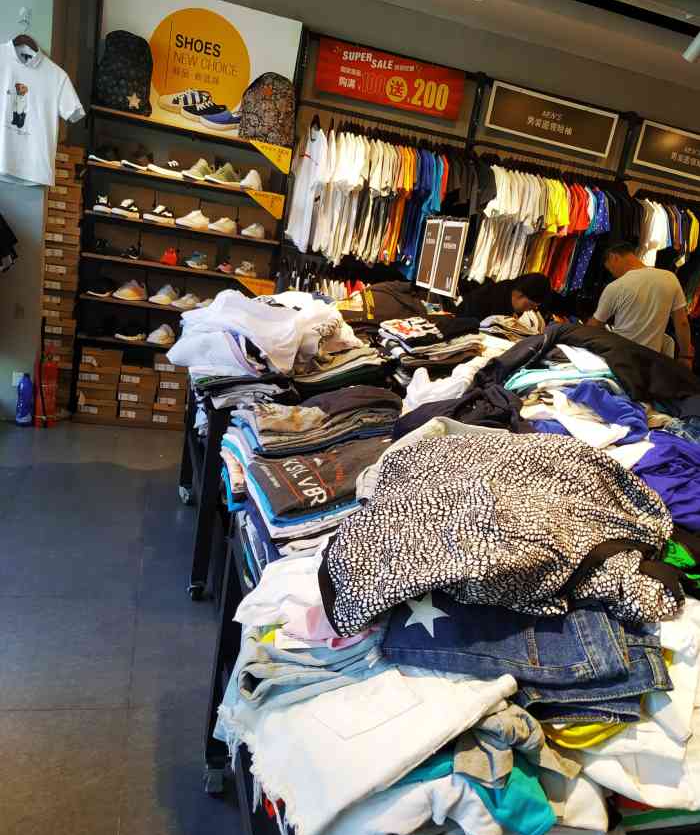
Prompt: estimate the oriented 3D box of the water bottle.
[{"bbox_3d":[-2.038,-0.118,4.061,0.105,0.325,0.100,5,15,-17],"label":"water bottle"}]

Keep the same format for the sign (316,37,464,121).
[{"bbox_3d":[0.282,-2.245,4.316,1.020,0.300,0.030,5,15,-17],"label":"sign"}]

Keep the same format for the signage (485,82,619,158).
[{"bbox_3d":[1.474,-2.142,4.680,1.040,0.300,0.030,5,15,-17],"label":"signage"}]

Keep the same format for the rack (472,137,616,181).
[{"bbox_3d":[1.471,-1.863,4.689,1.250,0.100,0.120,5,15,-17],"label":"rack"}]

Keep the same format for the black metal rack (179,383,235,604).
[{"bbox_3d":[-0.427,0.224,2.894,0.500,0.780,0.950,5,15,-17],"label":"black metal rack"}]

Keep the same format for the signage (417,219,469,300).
[{"bbox_3d":[0.420,-0.735,2.955,0.040,0.330,0.400,4,16,-22],"label":"signage"}]

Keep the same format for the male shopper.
[{"bbox_3d":[1.471,-0.086,3.611,0.560,1.640,0.420,9,14,-5],"label":"male shopper"}]

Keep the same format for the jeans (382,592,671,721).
[{"bbox_3d":[0.229,0.322,0.969,0.390,0.100,0.270,7,15,-9],"label":"jeans"}]

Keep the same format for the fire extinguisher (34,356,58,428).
[{"bbox_3d":[-1.905,-0.185,4.099,0.150,0.480,0.130,5,15,-17],"label":"fire extinguisher"}]

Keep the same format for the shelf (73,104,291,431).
[{"bbox_3d":[-1.146,-0.891,4.354,1.200,1.950,0.360,5,15,-17],"label":"shelf"}]

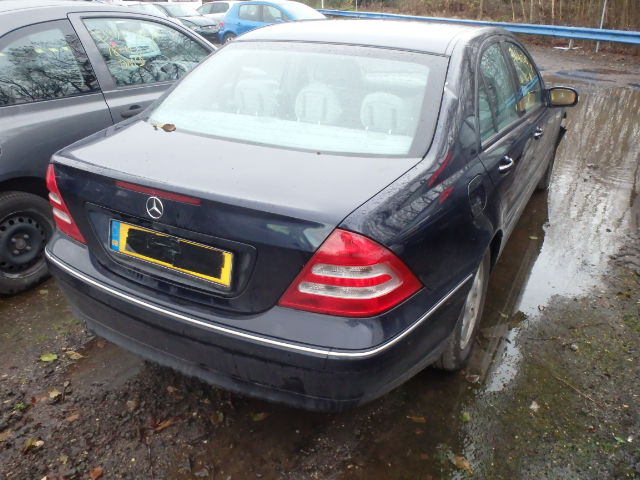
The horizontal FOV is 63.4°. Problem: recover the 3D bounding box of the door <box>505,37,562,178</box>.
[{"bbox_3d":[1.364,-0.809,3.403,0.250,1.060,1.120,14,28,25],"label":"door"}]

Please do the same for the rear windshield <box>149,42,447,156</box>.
[{"bbox_3d":[-0.119,-0.615,2.147,1.300,0.120,0.750,14,54,25],"label":"rear windshield"}]

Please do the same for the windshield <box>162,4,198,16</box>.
[{"bbox_3d":[-4.850,-7.979,18.000,1.350,0.150,0.750,-25,67,-43],"label":"windshield"}]

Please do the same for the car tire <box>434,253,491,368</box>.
[{"bbox_3d":[0.597,0.270,2.341,0.205,0.630,0.630,14,28,25],"label":"car tire"}]

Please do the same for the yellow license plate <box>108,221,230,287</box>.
[{"bbox_3d":[-0.498,0.039,1.687,0.520,0.112,0.015,14,18,25],"label":"yellow license plate"}]

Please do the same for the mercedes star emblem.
[{"bbox_3d":[-0.506,-0.099,1.601,0.075,0.076,0.012,14,28,25],"label":"mercedes star emblem"}]

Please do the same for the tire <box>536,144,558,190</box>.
[{"bbox_3d":[1.909,-0.730,4.522,0.205,0.630,0.630,14,28,25],"label":"tire"}]

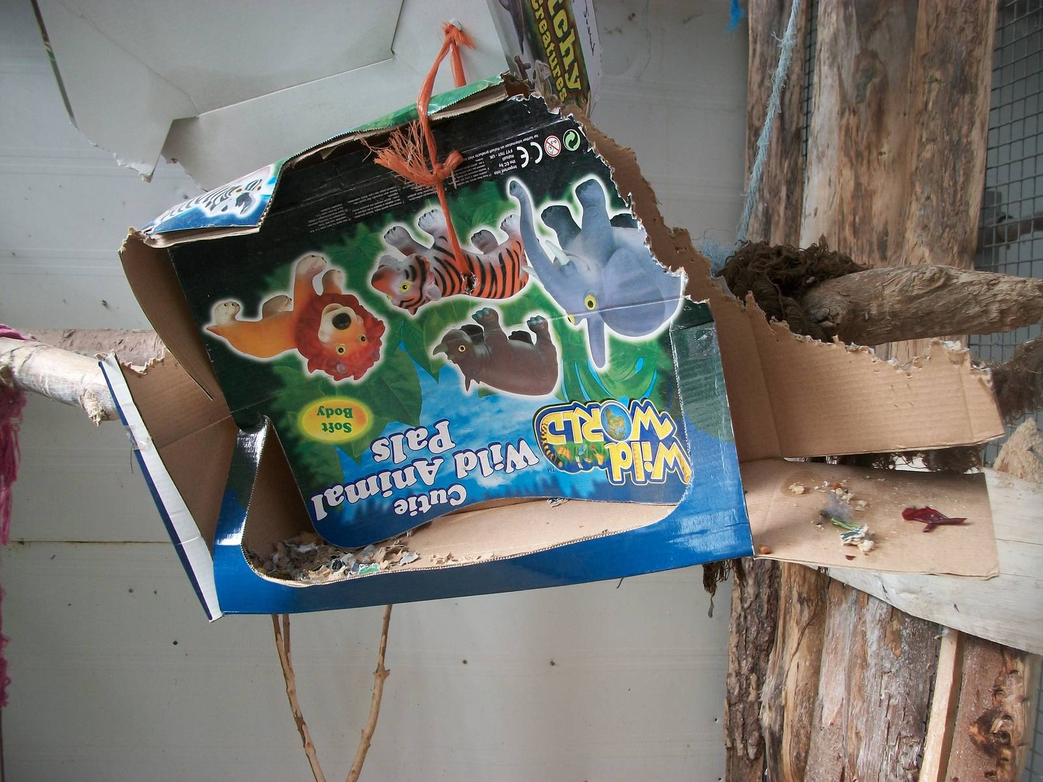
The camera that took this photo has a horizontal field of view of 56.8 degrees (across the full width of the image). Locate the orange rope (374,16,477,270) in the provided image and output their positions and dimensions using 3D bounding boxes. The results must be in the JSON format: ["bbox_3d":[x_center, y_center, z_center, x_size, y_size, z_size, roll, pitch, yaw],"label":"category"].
[{"bbox_3d":[-0.084,-0.211,0.830,0.088,0.205,0.100,2,3,0],"label":"orange rope"}]

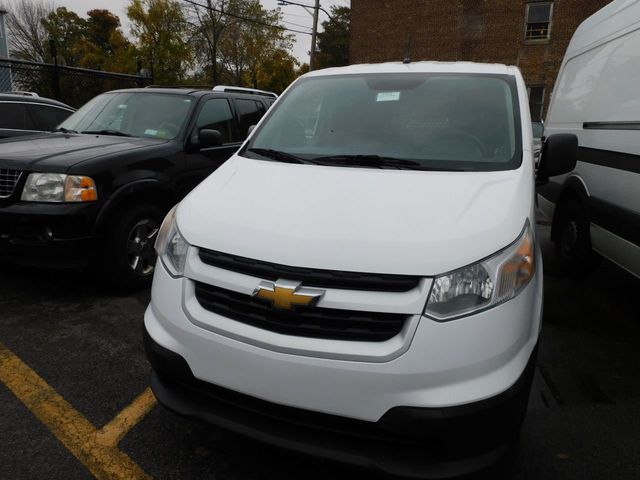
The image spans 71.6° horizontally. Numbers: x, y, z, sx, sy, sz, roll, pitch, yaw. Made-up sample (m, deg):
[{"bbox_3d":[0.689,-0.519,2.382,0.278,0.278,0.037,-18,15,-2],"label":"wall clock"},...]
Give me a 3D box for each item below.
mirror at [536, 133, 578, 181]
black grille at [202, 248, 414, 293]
[{"bbox_3d":[1.228,-0.428,2.300,0.175,0.245,0.140,7,15,20],"label":"mirror"},{"bbox_3d":[-0.095,0.109,1.595,0.890,0.070,0.130,7,15,20],"label":"black grille"}]

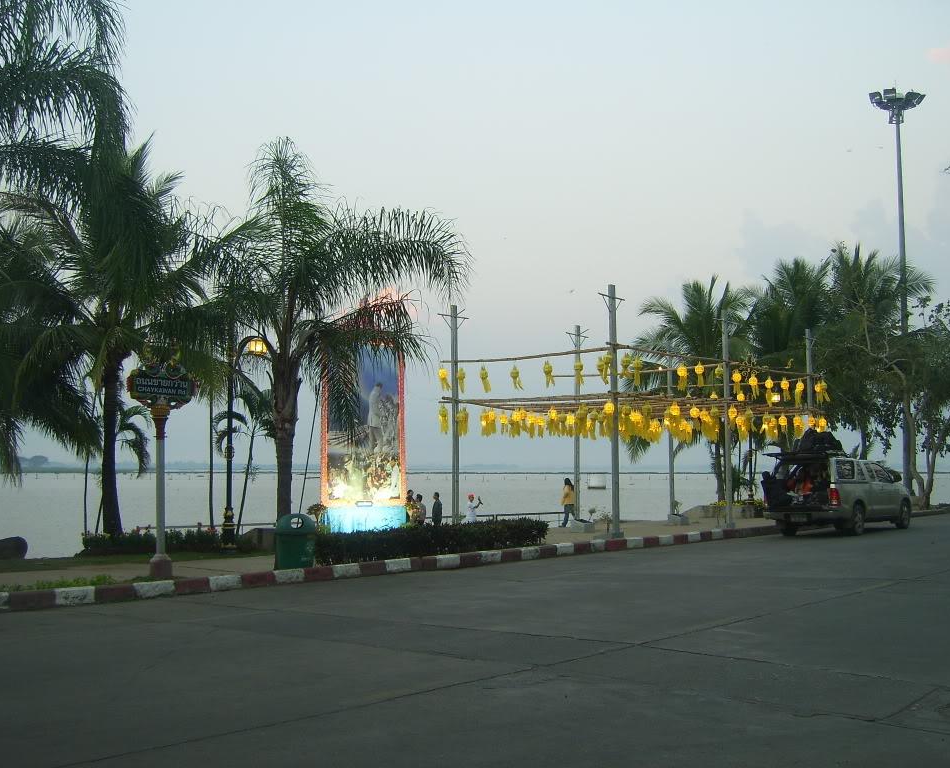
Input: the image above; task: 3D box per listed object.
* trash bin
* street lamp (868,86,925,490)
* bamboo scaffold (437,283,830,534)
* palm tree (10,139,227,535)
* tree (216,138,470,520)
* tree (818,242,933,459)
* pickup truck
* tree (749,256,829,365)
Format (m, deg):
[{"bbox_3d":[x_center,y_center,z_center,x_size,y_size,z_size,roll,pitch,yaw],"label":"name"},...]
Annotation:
[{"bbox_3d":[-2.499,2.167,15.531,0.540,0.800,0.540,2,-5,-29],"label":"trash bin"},{"bbox_3d":[17.250,-3.539,45.396,2.200,16.784,2.200,0,-4,0],"label":"street lamp"},{"bbox_3d":[4.273,0.941,27.690,4.910,5.150,10.560,-4,-6,39],"label":"bamboo scaffold"},{"bbox_3d":[-6.619,-0.733,20.814,4.100,7.500,4.100,0,-4,0],"label":"palm tree"},{"bbox_3d":[-2.658,-0.787,21.420,4.900,7.700,4.600,0,-4,0],"label":"tree"},{"bbox_3d":[15.433,-0.360,43.651,4.800,10.200,4.800,0,-4,0],"label":"tree"},{"bbox_3d":[8.878,2.652,26.987,1.800,1.860,5.200,-3,-6,38],"label":"pickup truck"},{"bbox_3d":[10.660,0.023,38.107,4.600,8.600,4.600,0,-4,0],"label":"tree"}]

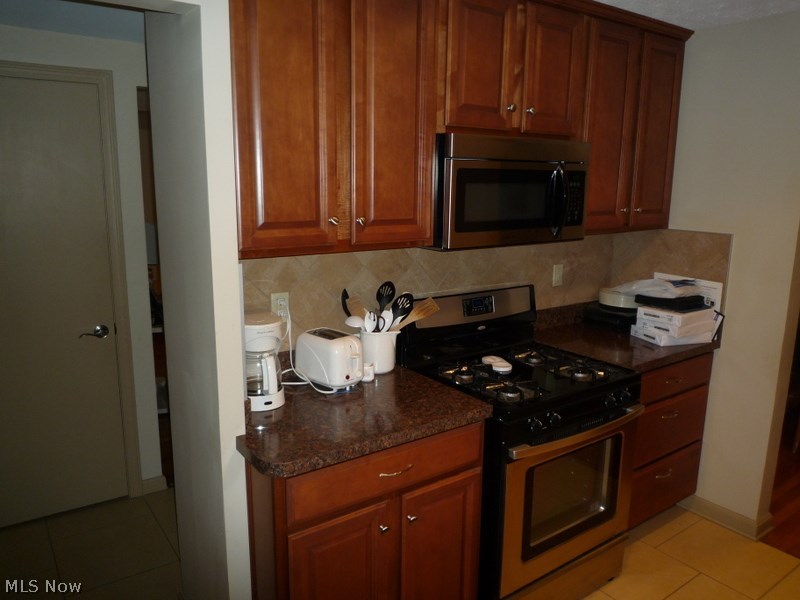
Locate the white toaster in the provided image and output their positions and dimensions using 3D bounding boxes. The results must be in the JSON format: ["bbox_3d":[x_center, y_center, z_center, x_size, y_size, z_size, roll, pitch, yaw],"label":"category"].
[{"bbox_3d":[-0.260,0.221,2.181,0.248,0.192,0.167,11,15,44],"label":"white toaster"}]

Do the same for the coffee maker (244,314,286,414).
[{"bbox_3d":[-0.500,0.205,1.991,0.166,0.295,0.217,-7,13,-33],"label":"coffee maker"}]

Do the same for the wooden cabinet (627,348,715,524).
[{"bbox_3d":[1.056,0.661,2.941,0.719,0.862,0.615,-7,13,-33],"label":"wooden cabinet"}]

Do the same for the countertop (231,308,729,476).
[{"bbox_3d":[0.417,0.249,2.404,2.281,0.155,0.643,-7,13,-33],"label":"countertop"}]

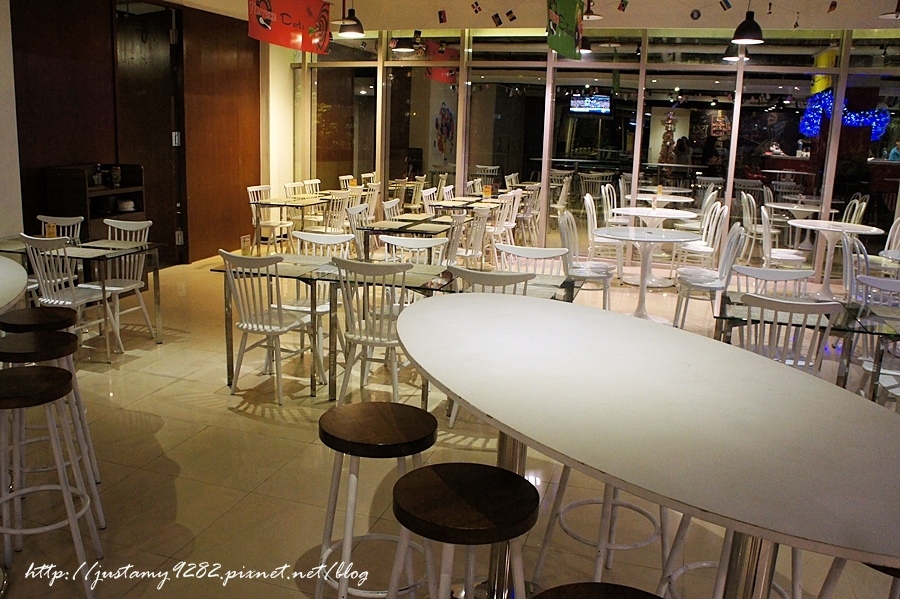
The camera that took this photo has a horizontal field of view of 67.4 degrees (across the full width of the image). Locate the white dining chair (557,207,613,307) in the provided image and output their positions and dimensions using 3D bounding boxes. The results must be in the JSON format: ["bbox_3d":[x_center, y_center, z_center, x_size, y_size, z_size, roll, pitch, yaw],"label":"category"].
[{"bbox_3d":[1.192,-0.255,6.000,0.500,0.910,0.430,6,14,16],"label":"white dining chair"}]

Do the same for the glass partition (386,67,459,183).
[{"bbox_3d":[-0.424,-2.034,9.560,1.200,2.350,0.060,6,14,16],"label":"glass partition"}]

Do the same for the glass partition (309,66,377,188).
[{"bbox_3d":[-1.554,-2.071,9.713,1.084,2.462,0.079,6,14,18],"label":"glass partition"}]

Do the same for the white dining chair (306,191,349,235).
[{"bbox_3d":[-1.437,-0.835,8.048,0.473,0.886,0.453,6,14,18],"label":"white dining chair"}]

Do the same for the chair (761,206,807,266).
[{"bbox_3d":[3.587,-0.460,7.164,0.500,0.910,0.430,6,14,16],"label":"chair"}]

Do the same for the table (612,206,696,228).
[{"bbox_3d":[2.312,-0.601,7.760,0.910,0.755,0.910,6,13,16],"label":"table"}]

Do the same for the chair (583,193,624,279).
[{"bbox_3d":[1.749,-0.684,7.692,0.500,0.910,0.420,4,13,7],"label":"chair"}]

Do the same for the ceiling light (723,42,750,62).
[{"bbox_3d":[3.652,-3.201,8.573,0.341,0.310,0.341,6,14,18],"label":"ceiling light"}]

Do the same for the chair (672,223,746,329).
[{"bbox_3d":[2.105,-0.187,5.556,0.500,0.910,0.420,6,13,16],"label":"chair"}]

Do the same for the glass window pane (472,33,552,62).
[{"bbox_3d":[0.754,-3.237,8.660,1.050,0.400,0.040,6,13,16],"label":"glass window pane"}]

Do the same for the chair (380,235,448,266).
[{"bbox_3d":[-0.280,0.043,4.344,0.480,0.835,0.500,4,13,11],"label":"chair"}]

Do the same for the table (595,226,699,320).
[{"bbox_3d":[1.702,-0.212,5.955,0.910,0.755,0.910,6,13,16],"label":"table"}]

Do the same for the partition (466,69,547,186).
[{"bbox_3d":[0.684,-1.843,8.994,1.084,2.462,0.079,6,14,18],"label":"partition"}]

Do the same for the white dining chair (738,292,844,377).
[{"bbox_3d":[1.694,0.392,3.506,0.470,0.880,0.500,6,14,16],"label":"white dining chair"}]

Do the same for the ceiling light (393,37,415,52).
[{"bbox_3d":[-0.663,-3.655,9.614,0.320,0.280,0.320,6,13,16],"label":"ceiling light"}]

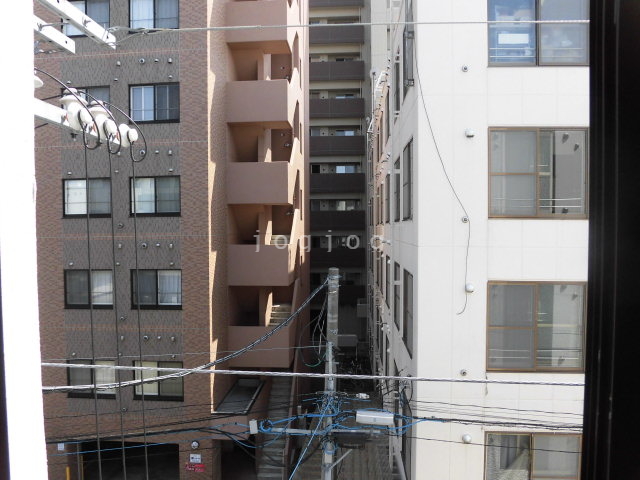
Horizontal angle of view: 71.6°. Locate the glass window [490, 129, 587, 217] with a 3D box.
[{"bbox_3d":[3.853,-1.177,7.837,1.718,1.628,0.120,0,2,3],"label":"glass window"}]

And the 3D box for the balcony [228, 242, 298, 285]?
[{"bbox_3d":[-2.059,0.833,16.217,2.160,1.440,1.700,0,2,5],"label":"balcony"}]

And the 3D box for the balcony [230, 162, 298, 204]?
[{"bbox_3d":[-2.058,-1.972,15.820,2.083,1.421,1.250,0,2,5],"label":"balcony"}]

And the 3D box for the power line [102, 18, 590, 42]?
[{"bbox_3d":[0.131,-1.402,2.910,3.181,0.090,0.060,0,2,3],"label":"power line"}]

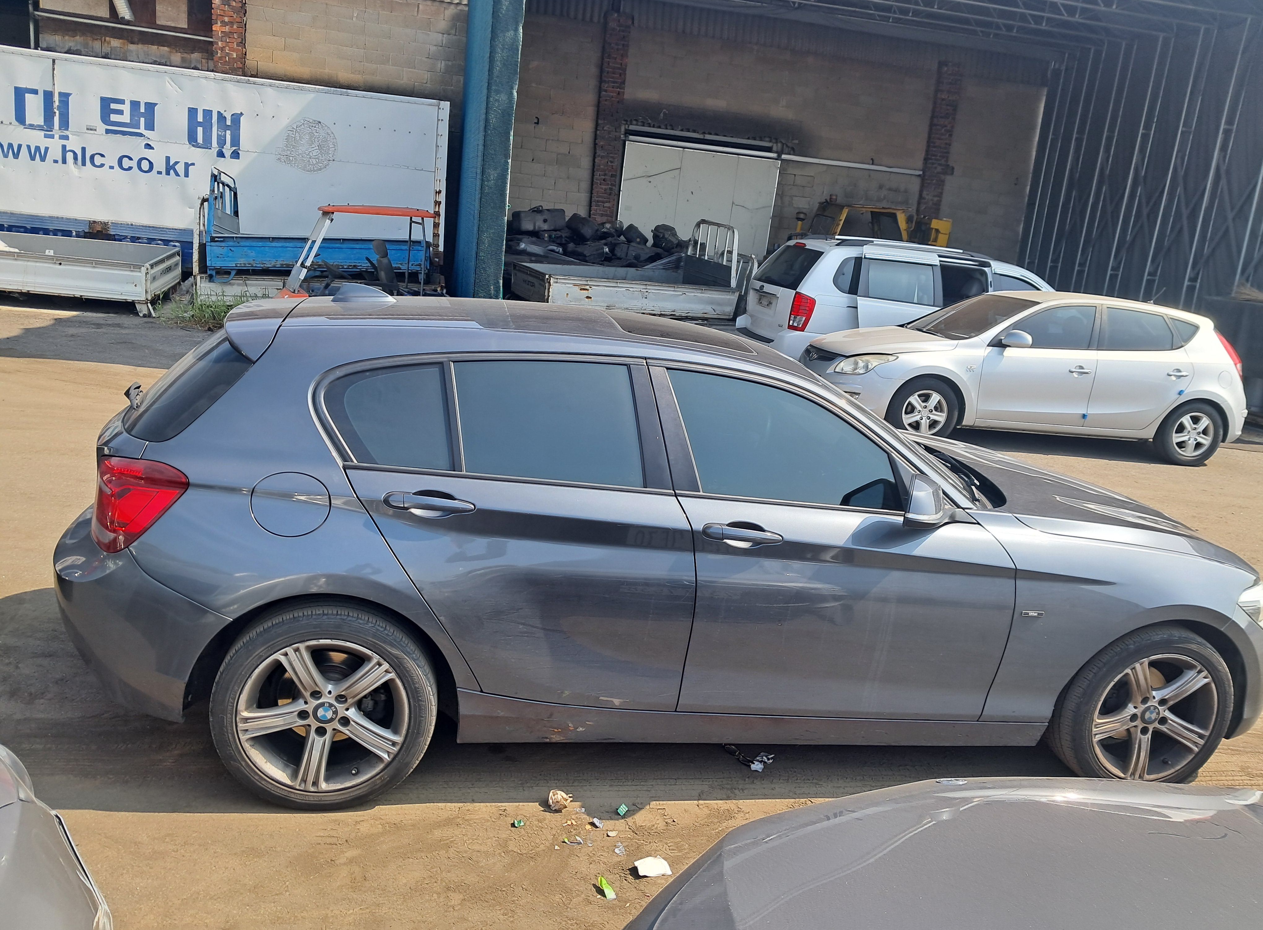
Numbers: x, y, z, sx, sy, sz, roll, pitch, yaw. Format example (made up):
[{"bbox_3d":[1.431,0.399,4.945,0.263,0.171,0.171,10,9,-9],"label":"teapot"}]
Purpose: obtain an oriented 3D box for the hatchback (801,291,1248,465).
[{"bbox_3d":[3.956,-1.010,9.982,4.245,1.480,1.775,4,13,-5],"label":"hatchback"}]

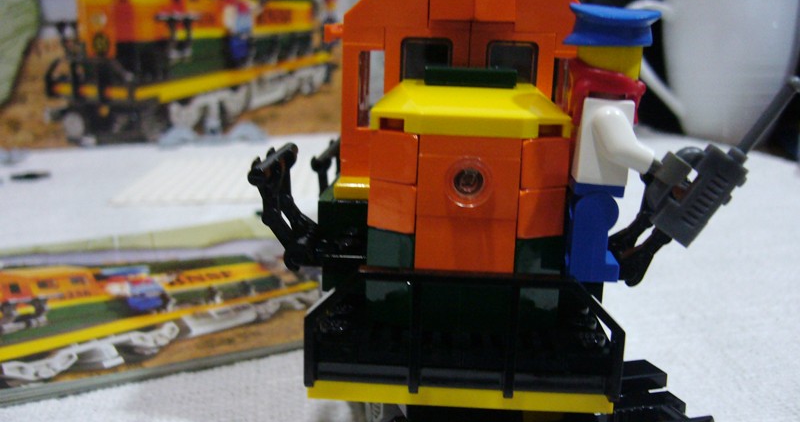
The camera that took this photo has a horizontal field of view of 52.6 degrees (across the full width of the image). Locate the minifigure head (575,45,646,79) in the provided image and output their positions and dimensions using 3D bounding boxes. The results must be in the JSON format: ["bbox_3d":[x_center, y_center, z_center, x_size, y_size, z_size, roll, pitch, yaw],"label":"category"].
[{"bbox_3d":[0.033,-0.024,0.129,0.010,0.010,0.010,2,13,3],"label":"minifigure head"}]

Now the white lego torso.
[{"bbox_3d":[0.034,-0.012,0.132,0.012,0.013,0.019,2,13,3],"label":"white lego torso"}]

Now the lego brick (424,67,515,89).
[{"bbox_3d":[0.012,-0.024,0.144,0.016,0.003,0.009,2,13,3],"label":"lego brick"}]

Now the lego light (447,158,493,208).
[{"bbox_3d":[0.011,-0.004,0.125,0.008,0.008,0.004,2,13,3],"label":"lego light"}]

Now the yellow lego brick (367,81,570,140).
[{"bbox_3d":[0.012,-0.018,0.140,0.032,0.006,0.032,2,13,3],"label":"yellow lego brick"}]

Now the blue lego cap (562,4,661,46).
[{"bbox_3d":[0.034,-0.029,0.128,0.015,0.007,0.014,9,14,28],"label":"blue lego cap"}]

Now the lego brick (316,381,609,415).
[{"bbox_3d":[0.010,0.028,0.131,0.048,0.003,0.009,2,13,3],"label":"lego brick"}]

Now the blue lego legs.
[{"bbox_3d":[0.032,0.002,0.135,0.008,0.016,0.016,2,13,3],"label":"blue lego legs"}]

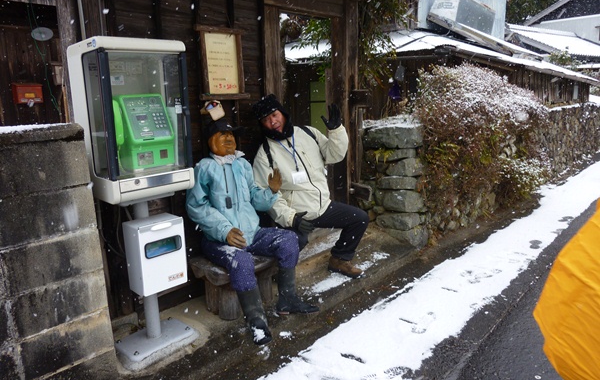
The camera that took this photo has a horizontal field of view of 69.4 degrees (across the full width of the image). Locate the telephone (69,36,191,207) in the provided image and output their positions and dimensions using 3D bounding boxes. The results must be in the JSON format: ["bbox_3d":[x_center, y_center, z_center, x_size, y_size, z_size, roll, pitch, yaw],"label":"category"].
[{"bbox_3d":[-0.826,-0.351,2.163,0.370,0.725,0.409,10,17,43],"label":"telephone"}]

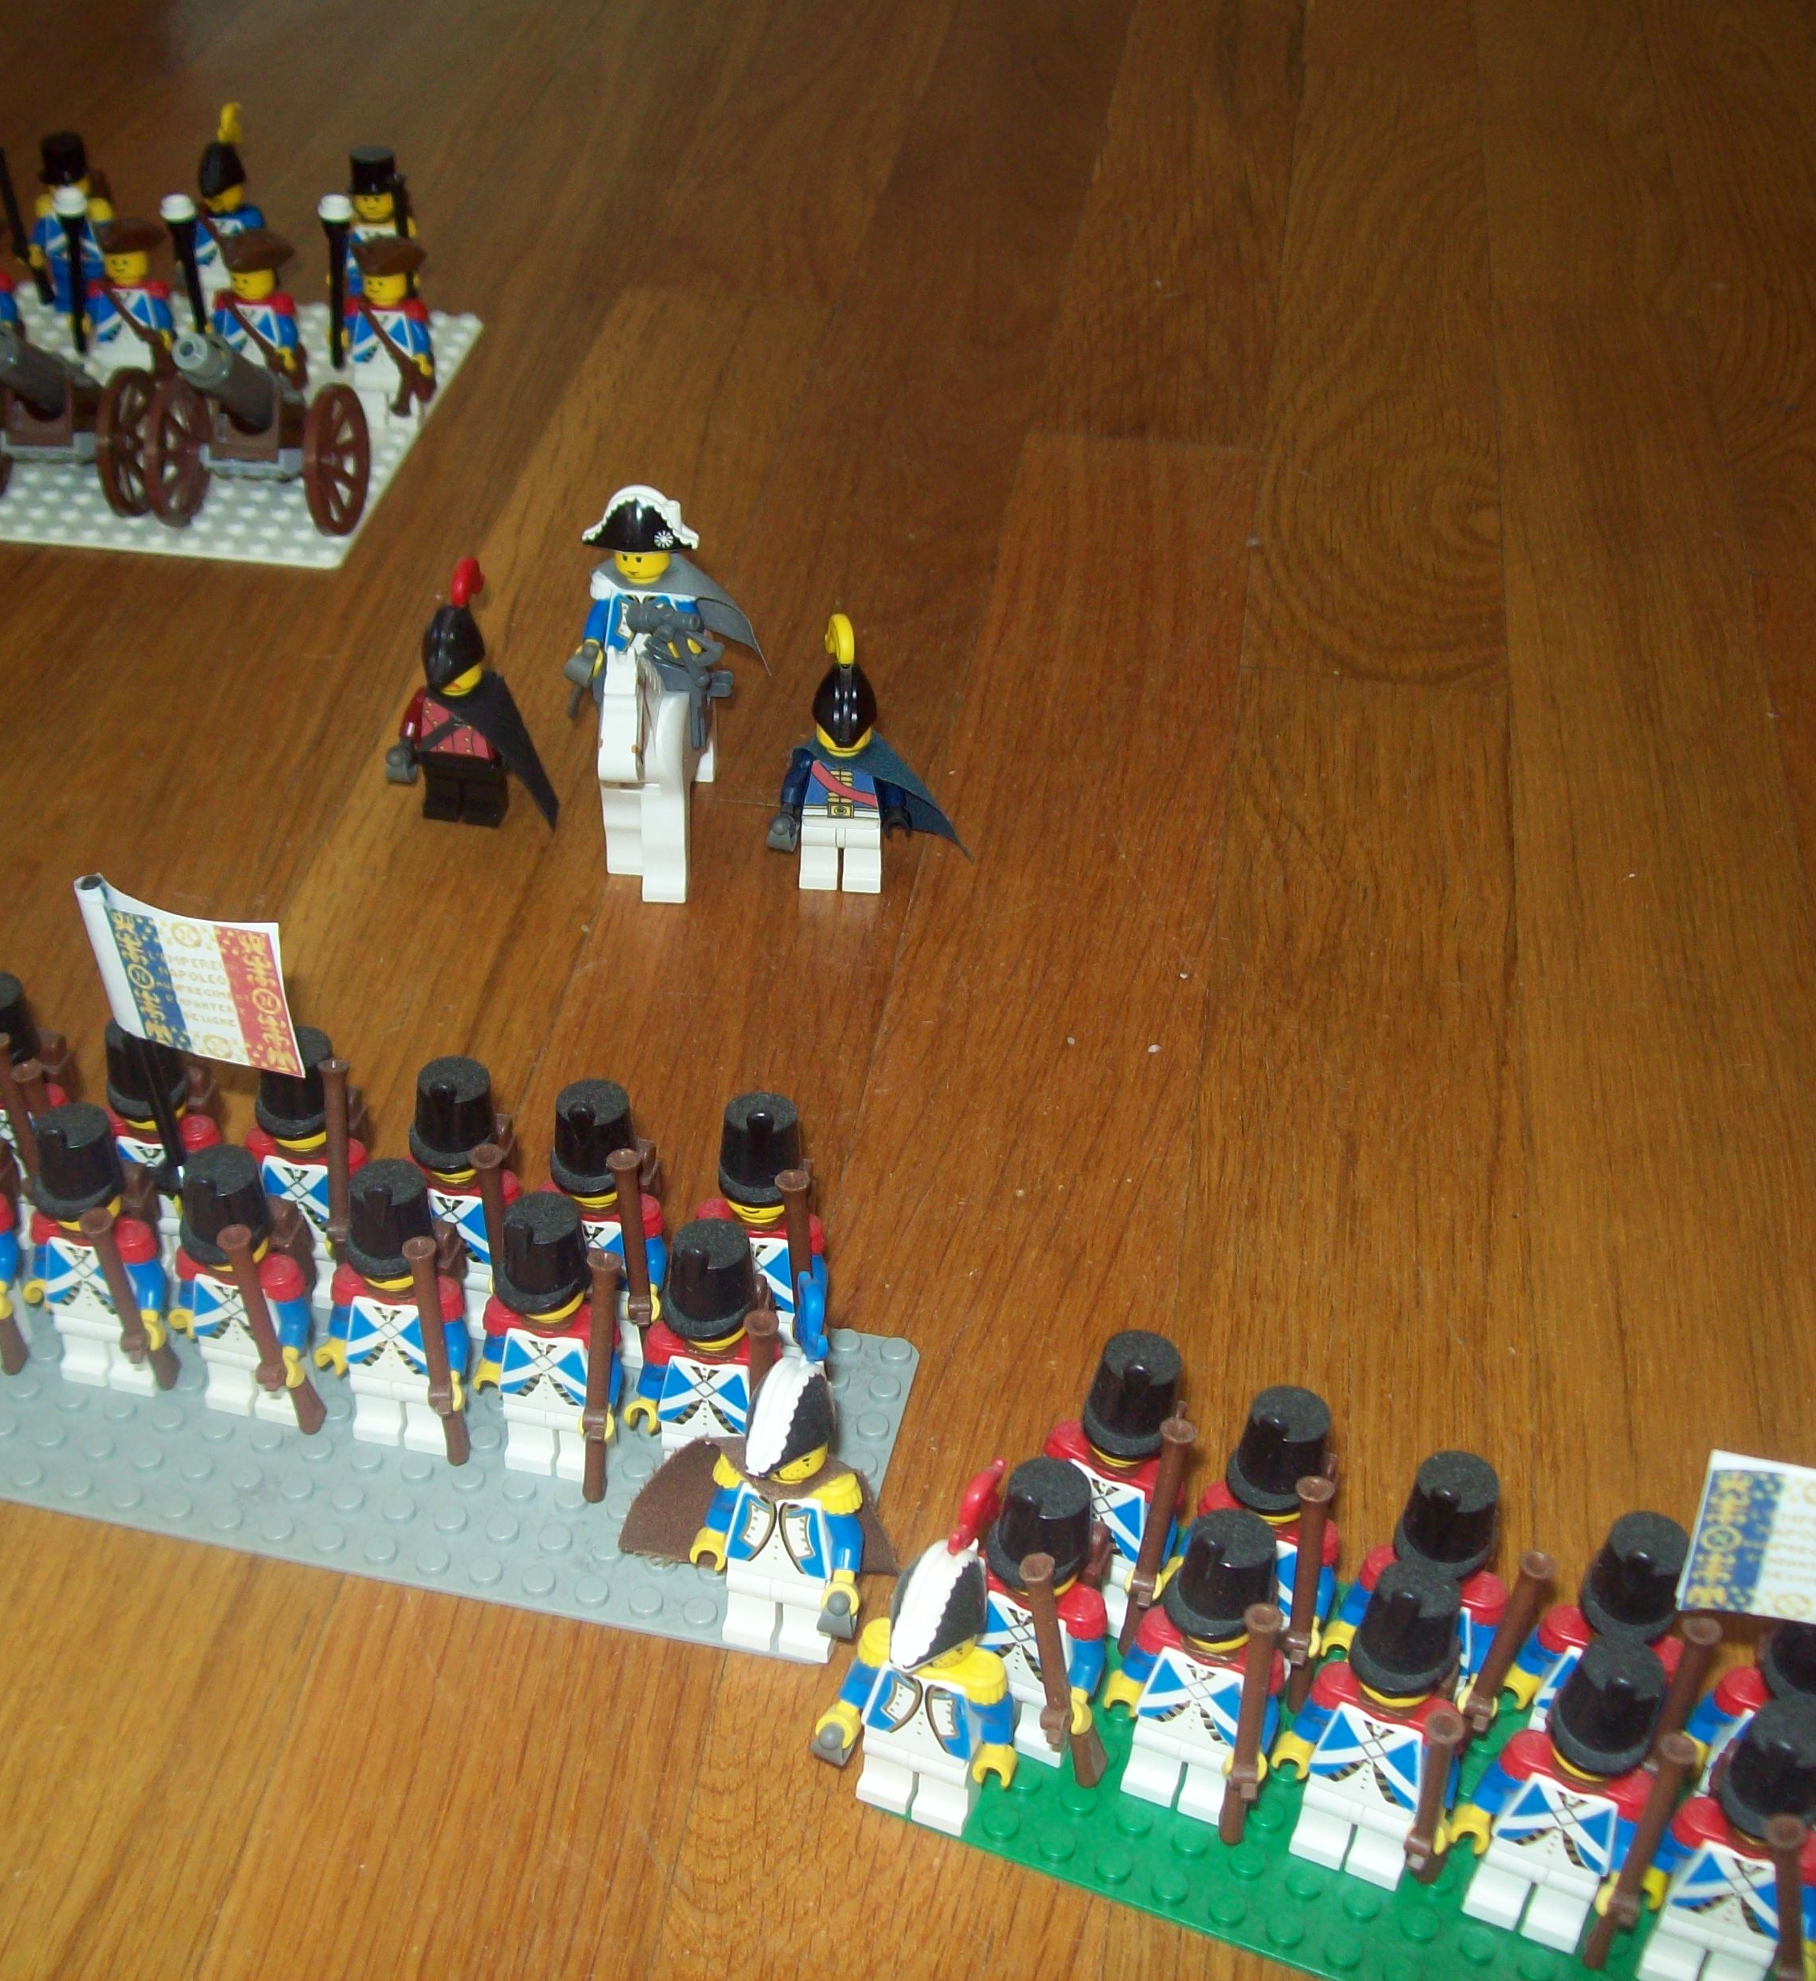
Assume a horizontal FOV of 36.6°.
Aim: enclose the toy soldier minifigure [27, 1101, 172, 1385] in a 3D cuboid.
[{"bbox_3d":[-0.120,0.039,0.405,0.025,0.050,0.022,9,40,8],"label":"toy soldier minifigure"}]

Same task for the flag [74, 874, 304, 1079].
[{"bbox_3d":[-0.100,-0.001,0.381,0.031,0.027,0.008,12,40,12],"label":"flag"}]

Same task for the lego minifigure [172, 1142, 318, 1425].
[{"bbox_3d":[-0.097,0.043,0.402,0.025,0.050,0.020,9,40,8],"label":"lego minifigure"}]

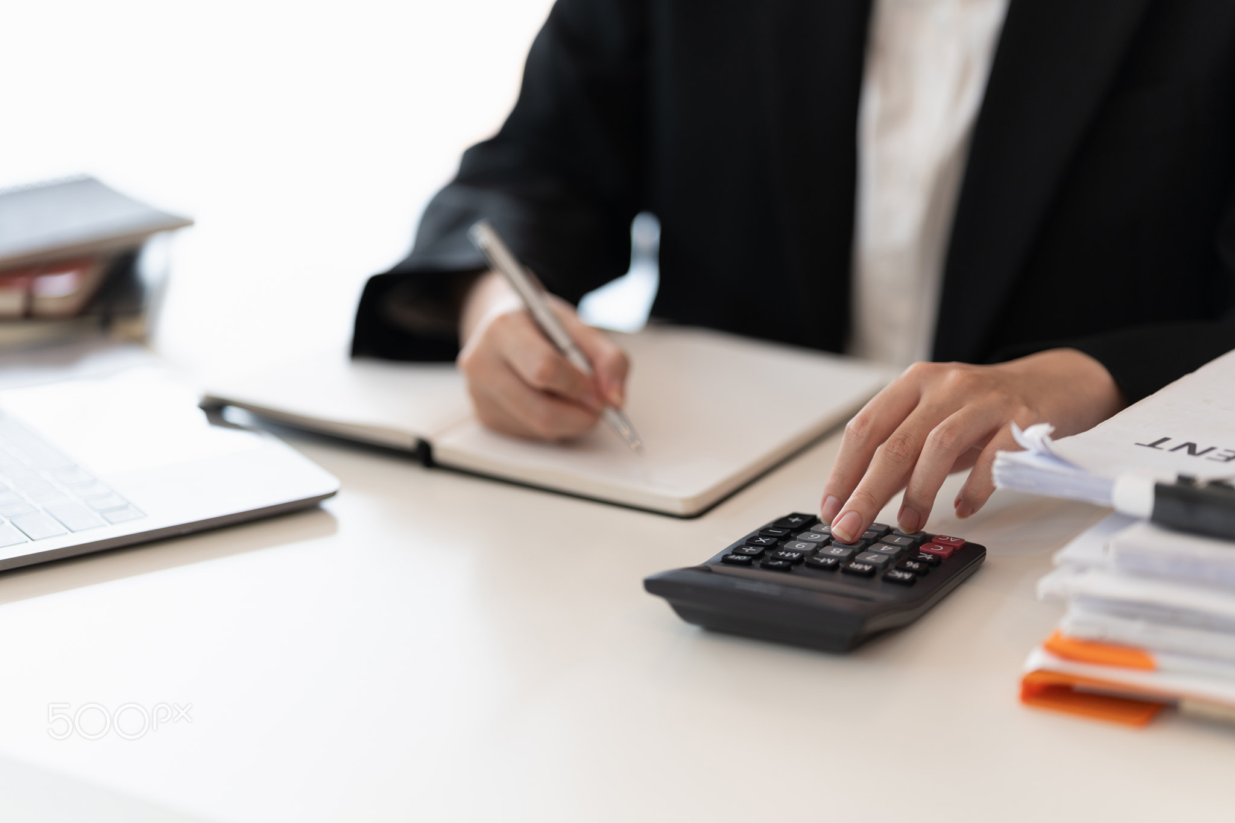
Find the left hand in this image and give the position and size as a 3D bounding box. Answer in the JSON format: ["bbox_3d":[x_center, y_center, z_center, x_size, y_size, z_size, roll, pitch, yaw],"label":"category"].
[{"bbox_3d":[0.163,0.015,1.373,0.161,0.079,0.084,-12,22,-29],"label":"left hand"}]

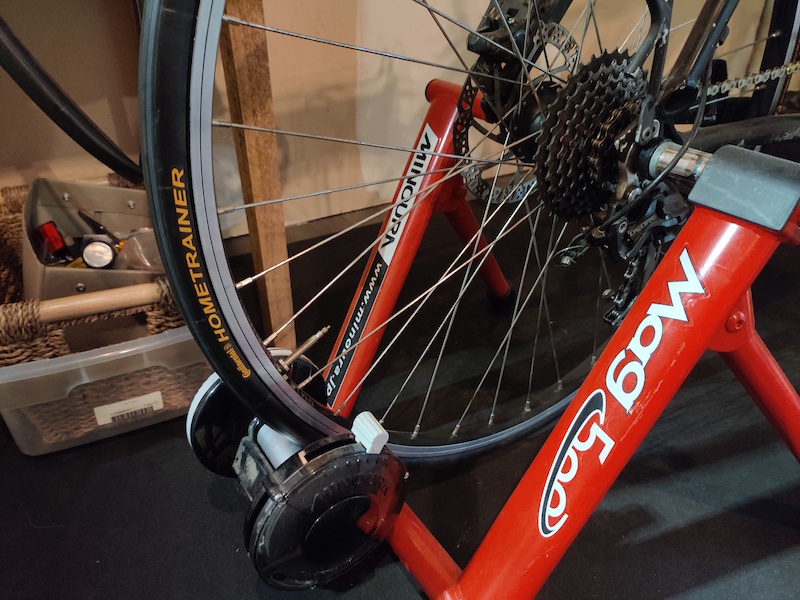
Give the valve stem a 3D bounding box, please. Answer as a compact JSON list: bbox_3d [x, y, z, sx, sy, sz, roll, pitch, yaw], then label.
[{"bbox_3d":[-0.069,0.035,0.459,0.047,0.009,0.009,-42,43,-12],"label":"valve stem"}]

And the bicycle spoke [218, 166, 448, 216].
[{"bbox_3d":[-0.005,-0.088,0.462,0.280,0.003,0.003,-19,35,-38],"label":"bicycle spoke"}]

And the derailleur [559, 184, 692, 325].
[{"bbox_3d":[0.187,-0.031,0.524,0.110,0.140,0.068,-19,35,-29],"label":"derailleur"}]

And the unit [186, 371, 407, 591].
[{"bbox_3d":[-0.084,0.127,0.502,0.128,0.130,0.156,-19,35,-29],"label":"unit"}]

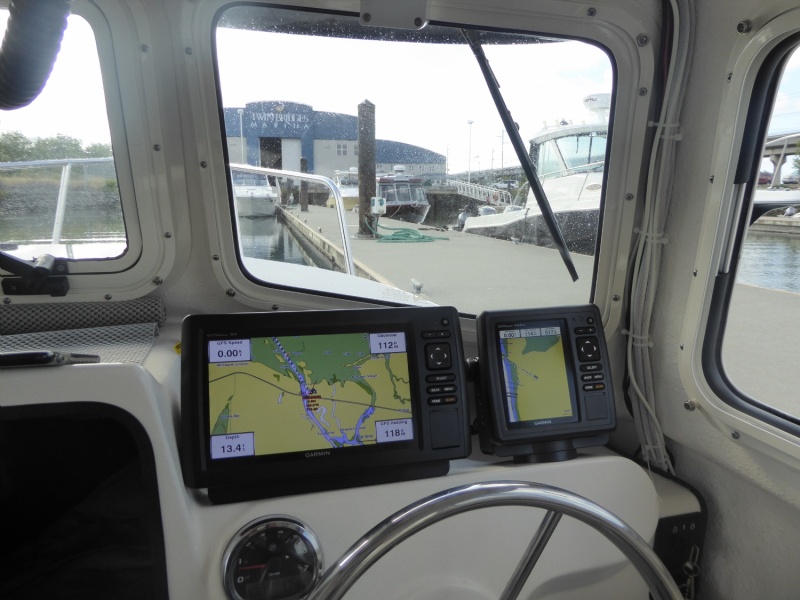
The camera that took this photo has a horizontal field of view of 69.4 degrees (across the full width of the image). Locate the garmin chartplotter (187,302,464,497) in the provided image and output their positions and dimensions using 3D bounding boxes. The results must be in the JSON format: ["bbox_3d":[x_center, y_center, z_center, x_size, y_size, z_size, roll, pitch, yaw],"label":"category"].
[{"bbox_3d":[-0.076,0.105,0.612,0.284,0.179,0.074,-2,-11,-16],"label":"garmin chartplotter"}]

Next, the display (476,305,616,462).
[{"bbox_3d":[0.165,0.101,0.692,0.150,0.174,0.074,-3,-10,-14],"label":"display"}]

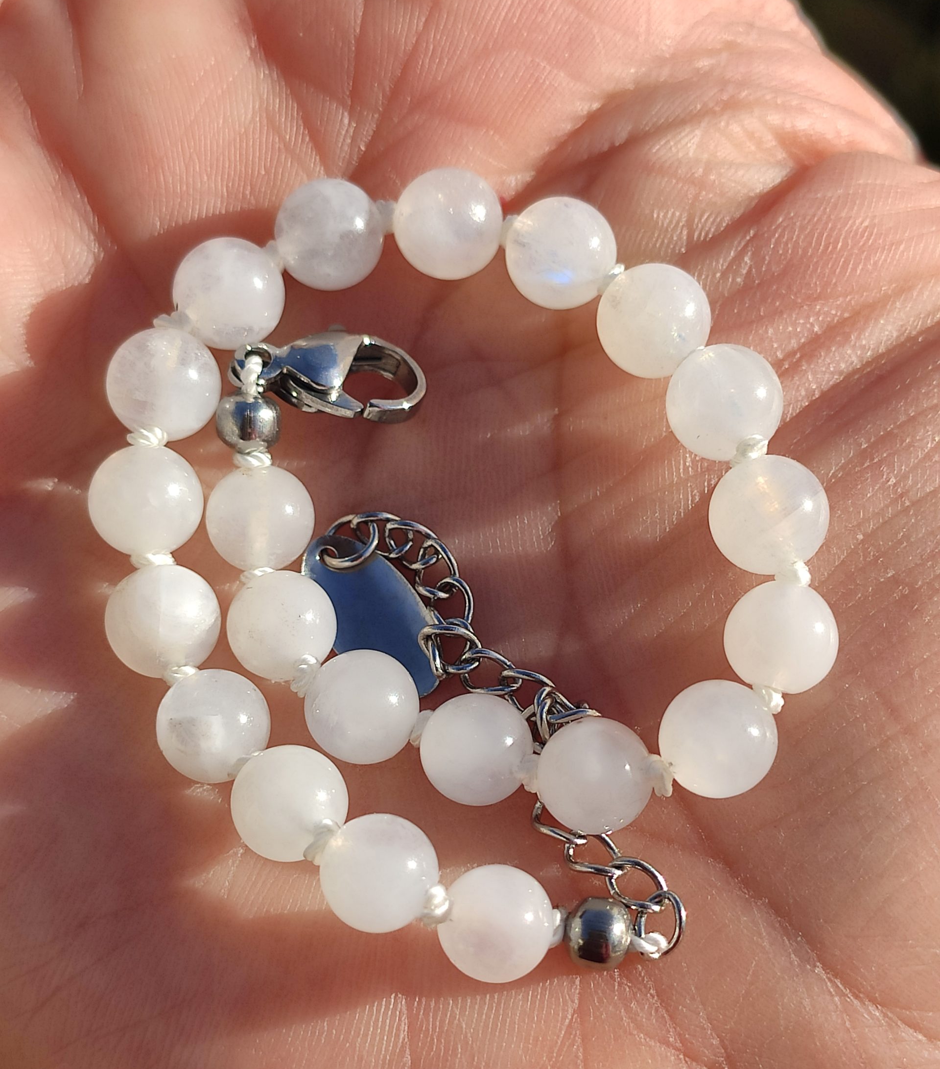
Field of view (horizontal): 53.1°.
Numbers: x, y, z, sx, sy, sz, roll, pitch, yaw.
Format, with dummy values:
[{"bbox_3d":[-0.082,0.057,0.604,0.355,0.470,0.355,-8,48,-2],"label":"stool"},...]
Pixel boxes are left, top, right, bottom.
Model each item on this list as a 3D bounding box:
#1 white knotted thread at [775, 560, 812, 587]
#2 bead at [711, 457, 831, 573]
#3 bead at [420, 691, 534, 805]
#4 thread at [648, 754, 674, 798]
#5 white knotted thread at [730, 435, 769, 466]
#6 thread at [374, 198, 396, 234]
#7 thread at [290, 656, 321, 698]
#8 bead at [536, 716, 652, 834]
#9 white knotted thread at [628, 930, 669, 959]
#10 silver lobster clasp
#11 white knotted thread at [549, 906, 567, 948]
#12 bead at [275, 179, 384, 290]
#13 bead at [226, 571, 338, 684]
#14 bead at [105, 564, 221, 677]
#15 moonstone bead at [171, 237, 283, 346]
[{"bbox_3d":[0.022,0.003,0.063,0.003,0.002,0.002,-9,66,-4],"label":"white knotted thread"},{"bbox_3d":[0.020,-0.001,0.063,0.008,0.008,0.008,0,65,0],"label":"bead"},{"bbox_3d":[0.000,0.015,0.065,0.008,0.008,0.008,0,65,0],"label":"bead"},{"bbox_3d":[0.013,0.016,0.064,0.002,0.003,0.003,-12,66,-5],"label":"thread"},{"bbox_3d":[0.019,-0.006,0.063,0.003,0.002,0.002,-25,90,-14],"label":"white knotted thread"},{"bbox_3d":[-0.006,-0.023,0.068,0.002,0.002,0.003,-3,60,0],"label":"thread"},{"bbox_3d":[-0.012,0.010,0.067,0.002,0.002,0.003,37,65,0],"label":"thread"},{"bbox_3d":[0.007,0.013,0.051,0.006,0.006,0.006,0,70,0],"label":"bead"},{"bbox_3d":[0.012,0.027,0.062,0.003,0.002,0.002,9,73,3],"label":"white knotted thread"},{"bbox_3d":[-0.010,-0.011,0.066,0.014,0.003,0.007,6,69,0],"label":"silver lobster clasp"},{"bbox_3d":[0.006,0.026,0.064,0.002,0.003,0.003,5,65,2],"label":"white knotted thread"},{"bbox_3d":[-0.010,-0.022,0.068,0.008,0.008,0.008,0,60,0],"label":"bead"},{"bbox_3d":[-0.013,0.006,0.066,0.008,0.008,0.008,0,65,0],"label":"bead"},{"bbox_3d":[-0.021,0.006,0.064,0.008,0.008,0.008,0,73,0],"label":"bead"},{"bbox_3d":[-0.014,-0.014,0.054,0.006,0.006,0.006,0,70,0],"label":"moonstone bead"}]

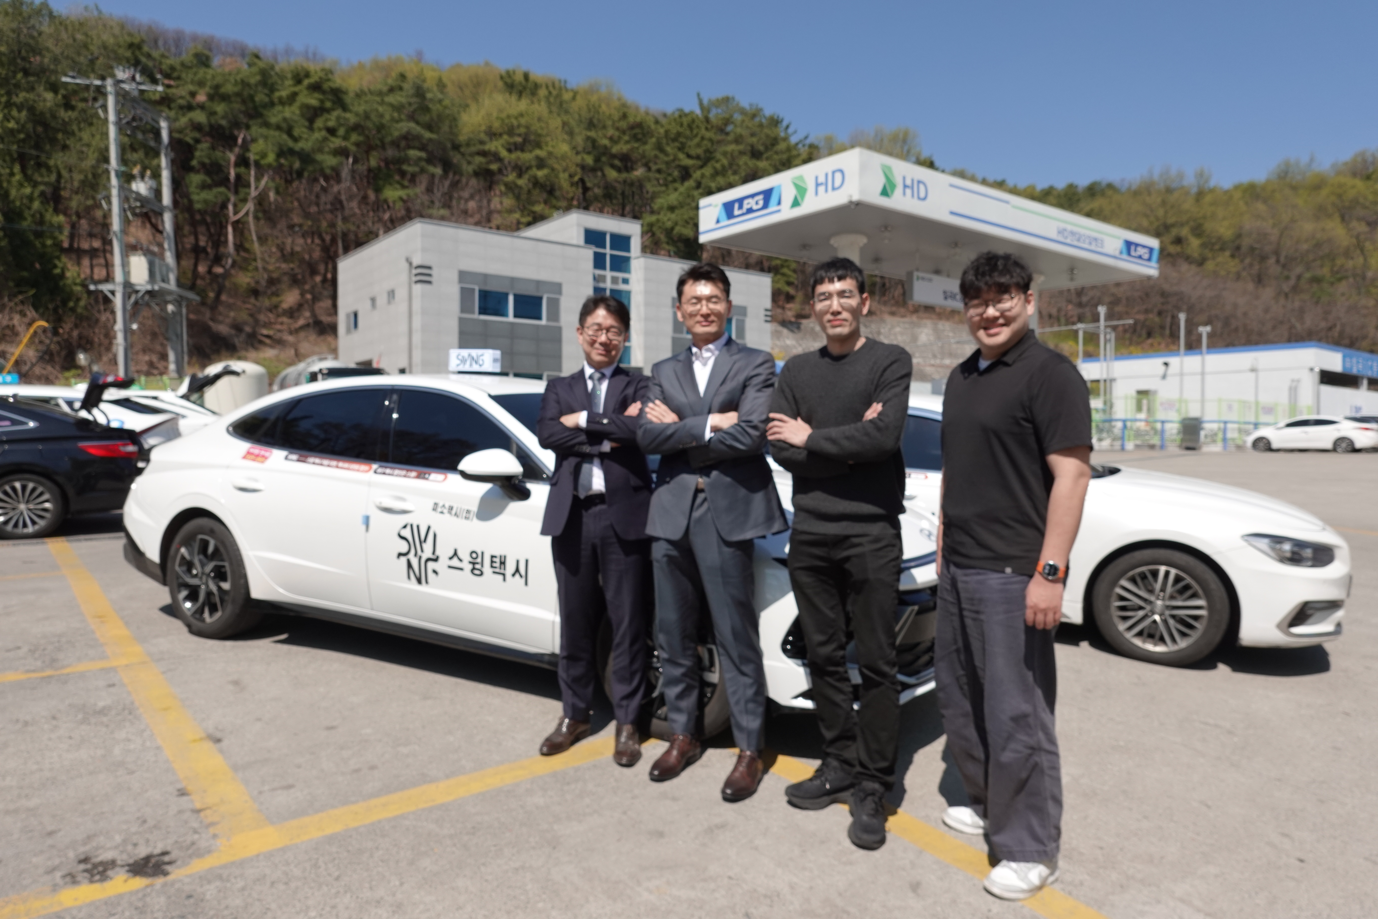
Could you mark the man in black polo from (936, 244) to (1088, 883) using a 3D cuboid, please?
[{"bbox_3d":[0.950,0.278,2.670,0.500,1.750,0.390,2,2,36],"label":"man in black polo"}]

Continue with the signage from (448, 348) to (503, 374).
[{"bbox_3d":[-1.205,-0.555,5.170,0.330,0.130,0.110,2,2,29],"label":"signage"}]

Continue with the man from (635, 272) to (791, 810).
[{"bbox_3d":[0.070,0.213,3.170,0.520,1.770,0.400,1,2,18],"label":"man"}]

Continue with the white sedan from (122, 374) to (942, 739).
[{"bbox_3d":[-0.967,0.267,4.999,4.900,1.450,1.860,3,4,29],"label":"white sedan"}]

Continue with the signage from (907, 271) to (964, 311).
[{"bbox_3d":[6.450,-4.200,22.900,2.800,0.720,0.200,-1,1,-39],"label":"signage"}]

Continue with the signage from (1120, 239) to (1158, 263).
[{"bbox_3d":[11.340,-5.230,23.100,2.050,0.420,0.080,-1,2,-38],"label":"signage"}]

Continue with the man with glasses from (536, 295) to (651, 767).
[{"bbox_3d":[-0.347,0.235,3.420,0.470,1.700,0.360,0,1,-1],"label":"man with glasses"}]

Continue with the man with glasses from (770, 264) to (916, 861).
[{"bbox_3d":[0.475,0.243,2.950,0.490,1.760,0.400,1,2,27],"label":"man with glasses"}]

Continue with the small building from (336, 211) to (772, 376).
[{"bbox_3d":[-6.500,-6.600,47.700,19.800,10.600,10.700,-1,1,-38],"label":"small building"}]

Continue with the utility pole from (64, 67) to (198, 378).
[{"bbox_3d":[-15.100,-6.200,25.400,2.700,8.300,3.500,0,1,-6],"label":"utility pole"}]

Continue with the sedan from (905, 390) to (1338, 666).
[{"bbox_3d":[1.810,0.310,6.660,4.930,1.470,1.865,4,3,30],"label":"sedan"}]

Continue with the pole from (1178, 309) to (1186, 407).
[{"bbox_3d":[22.000,-3.800,41.000,0.280,5.500,0.280,0,2,0],"label":"pole"}]

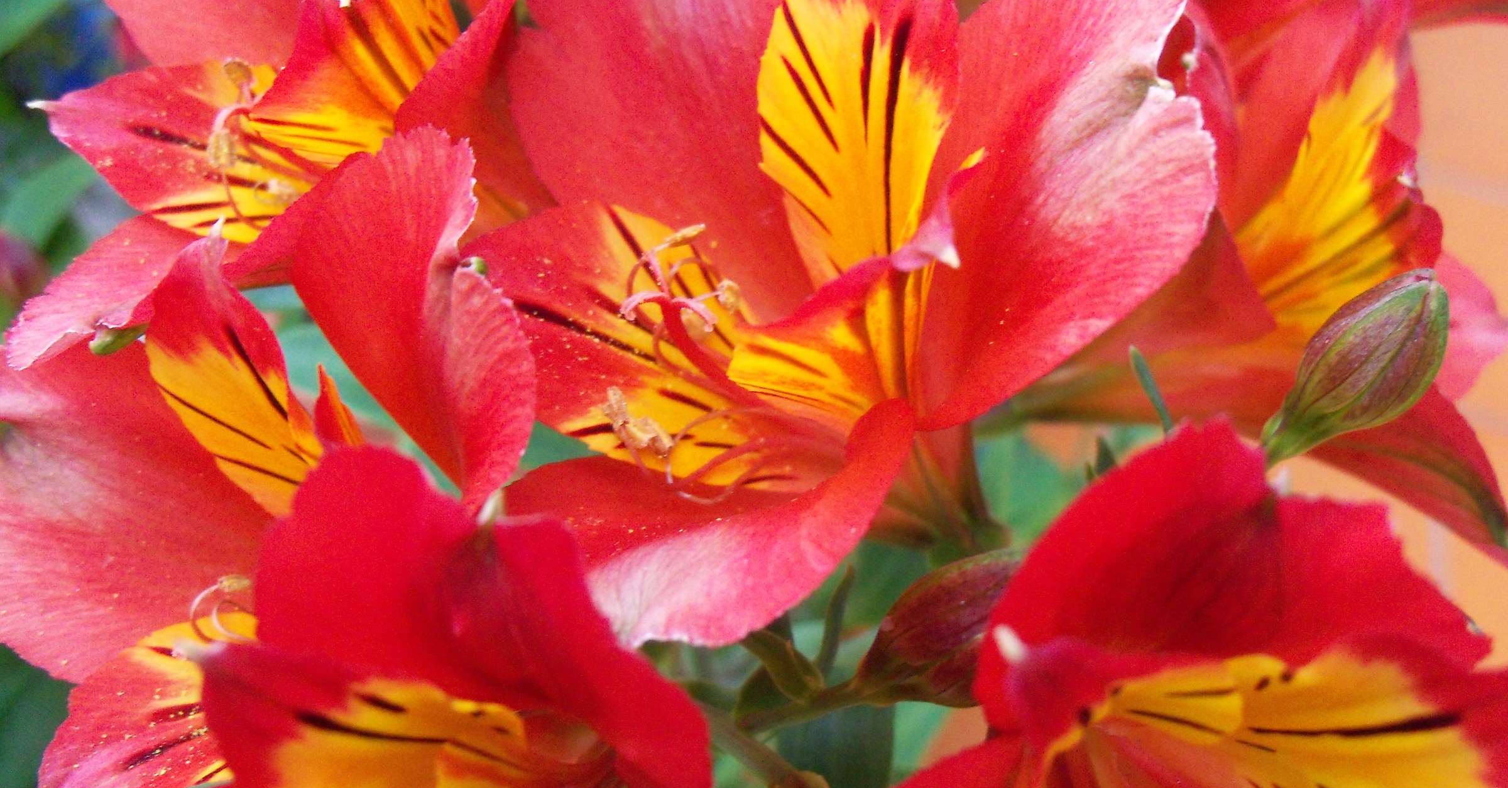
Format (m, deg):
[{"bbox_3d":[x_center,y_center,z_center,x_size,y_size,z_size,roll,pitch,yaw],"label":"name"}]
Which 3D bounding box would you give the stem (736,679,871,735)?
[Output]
[{"bbox_3d":[0.006,0.036,0.173,0.015,0.003,0.003,-16,0,6],"label":"stem"}]

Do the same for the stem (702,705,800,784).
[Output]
[{"bbox_3d":[0.000,0.040,0.173,0.013,0.003,0.003,40,0,6],"label":"stem"}]

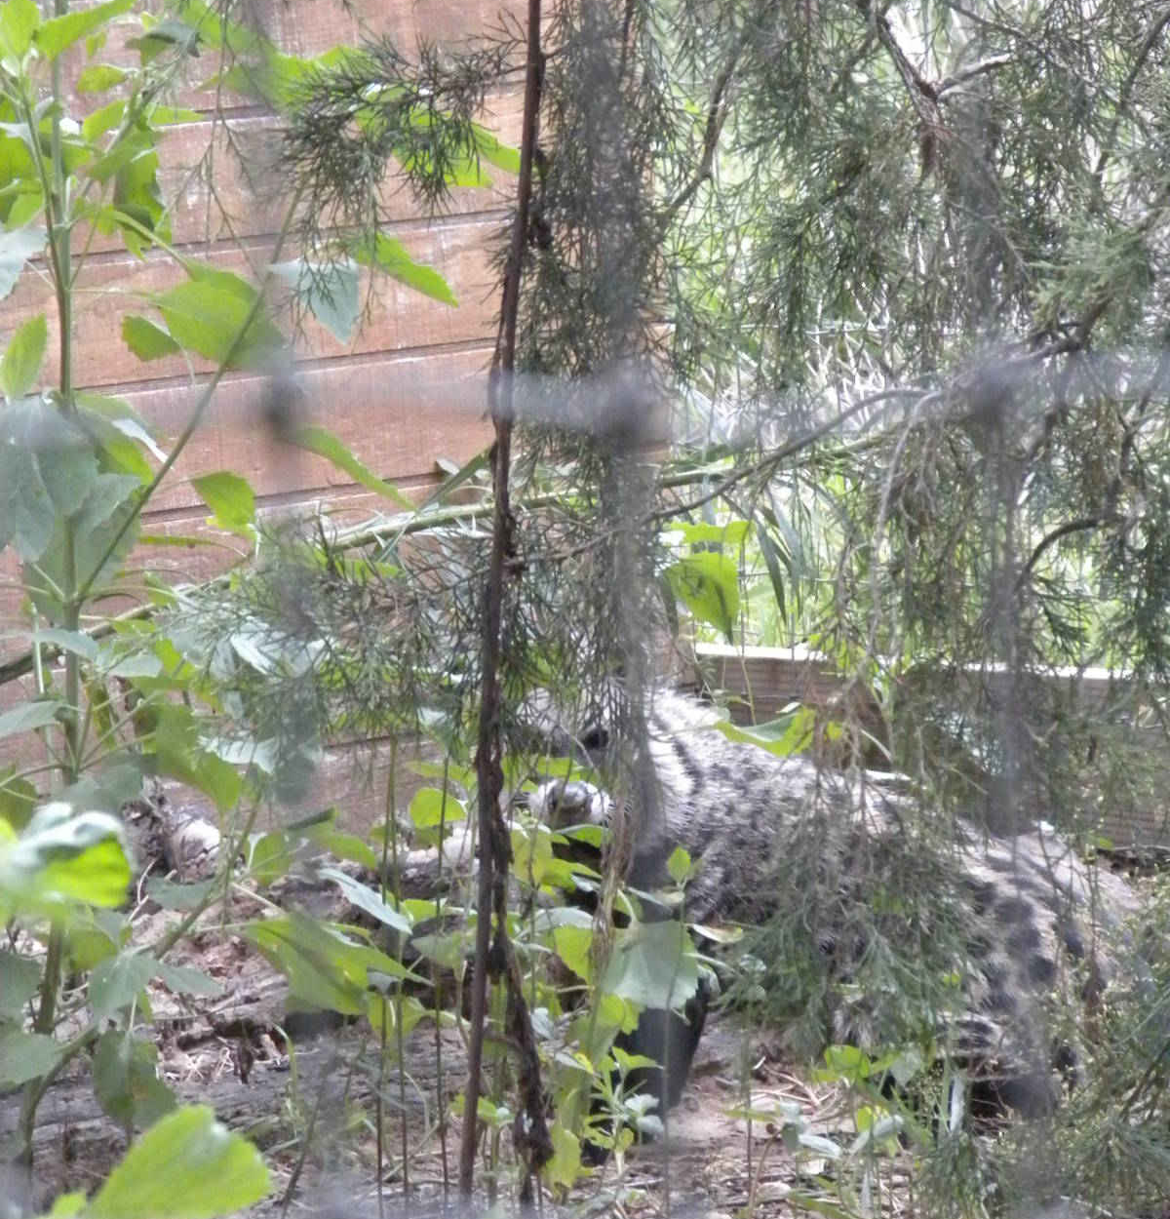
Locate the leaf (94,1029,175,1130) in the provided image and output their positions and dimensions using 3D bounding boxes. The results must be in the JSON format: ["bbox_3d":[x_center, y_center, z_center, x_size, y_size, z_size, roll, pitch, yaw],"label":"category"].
[{"bbox_3d":[-0.378,0.399,9.000,0.070,0.092,0.030,-2,8,-14],"label":"leaf"}]

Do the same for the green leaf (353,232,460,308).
[{"bbox_3d":[-0.157,-0.295,9.300,0.115,0.022,0.060,33,-27,-26],"label":"green leaf"}]

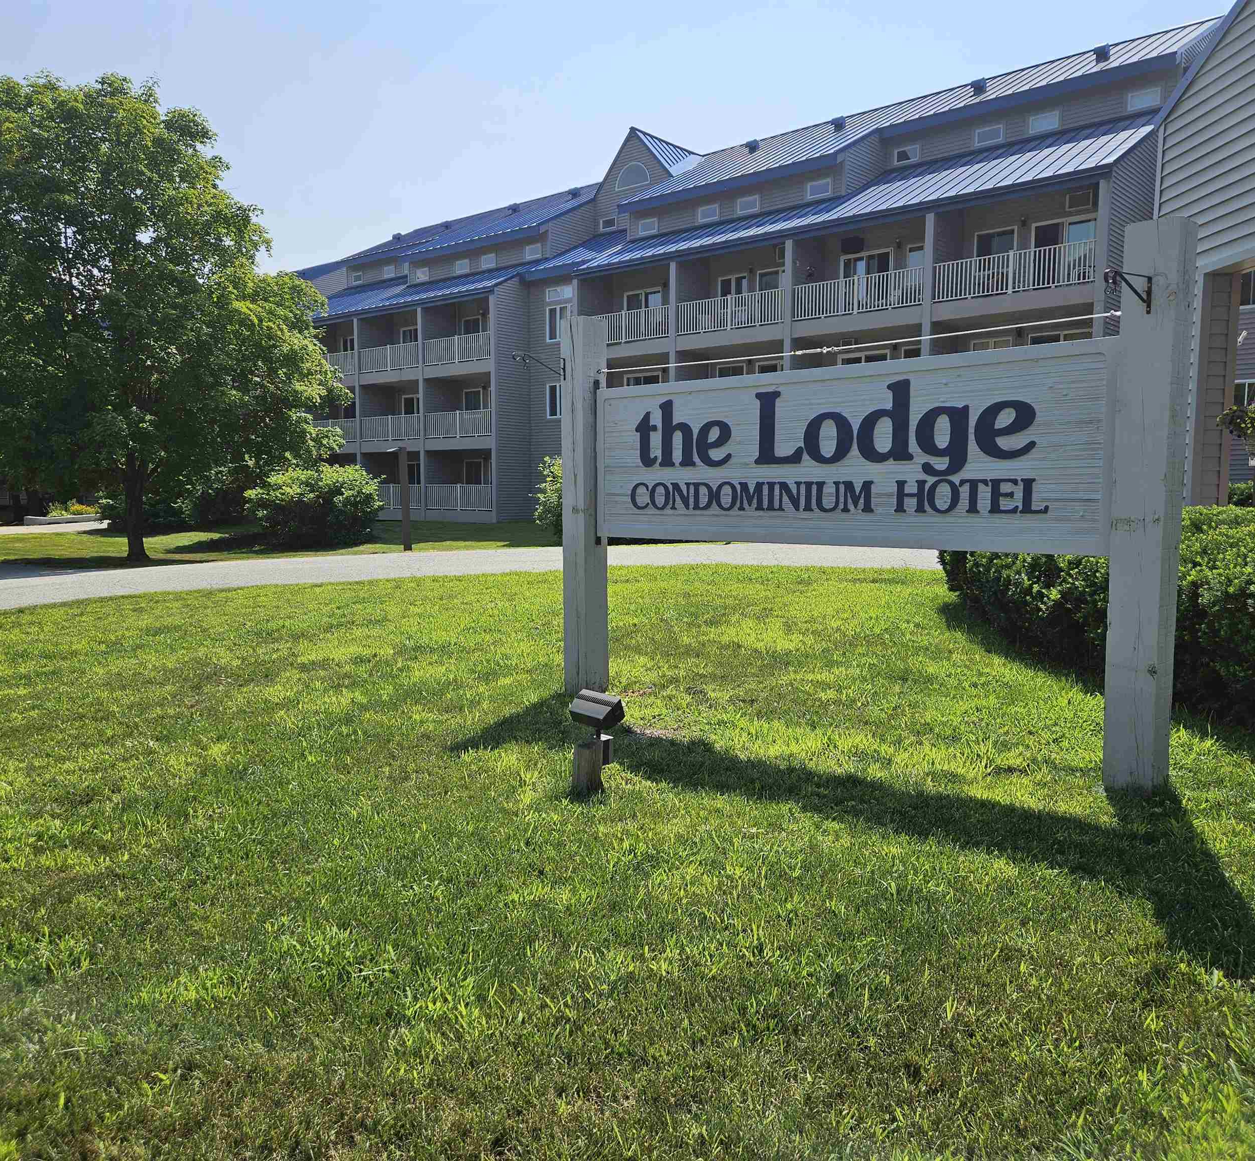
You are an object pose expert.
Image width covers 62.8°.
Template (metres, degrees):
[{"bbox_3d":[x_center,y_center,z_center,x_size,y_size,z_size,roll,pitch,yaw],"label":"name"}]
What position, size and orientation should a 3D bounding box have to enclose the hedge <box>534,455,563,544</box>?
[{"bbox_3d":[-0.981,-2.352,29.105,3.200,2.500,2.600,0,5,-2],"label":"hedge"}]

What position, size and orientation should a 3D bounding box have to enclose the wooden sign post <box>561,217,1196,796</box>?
[{"bbox_3d":[1.145,-0.454,6.565,4.311,2.864,0.255,5,7,44],"label":"wooden sign post"}]

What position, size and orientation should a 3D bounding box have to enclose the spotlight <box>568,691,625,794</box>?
[{"bbox_3d":[-0.164,0.822,5.336,0.235,0.540,0.180,5,7,44],"label":"spotlight"}]

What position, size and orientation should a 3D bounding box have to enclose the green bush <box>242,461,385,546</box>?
[{"bbox_3d":[-8.238,-1.968,27.000,3.500,2.150,3.100,-1,5,-17],"label":"green bush"}]

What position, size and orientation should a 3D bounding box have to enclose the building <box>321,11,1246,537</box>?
[{"bbox_3d":[2.651,-10.389,43.113,38.888,15.580,18.870,4,7,41],"label":"building"}]

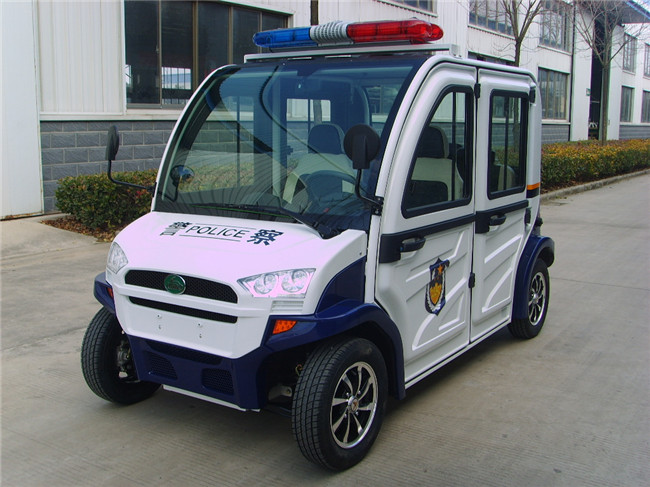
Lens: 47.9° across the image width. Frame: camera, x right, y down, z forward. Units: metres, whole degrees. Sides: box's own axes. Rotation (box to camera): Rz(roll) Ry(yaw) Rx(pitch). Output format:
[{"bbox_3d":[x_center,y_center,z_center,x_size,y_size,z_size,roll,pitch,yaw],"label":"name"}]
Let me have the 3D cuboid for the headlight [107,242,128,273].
[{"bbox_3d":[-0.972,0.078,3.458,0.089,0.124,0.315,-6,11,-35],"label":"headlight"}]

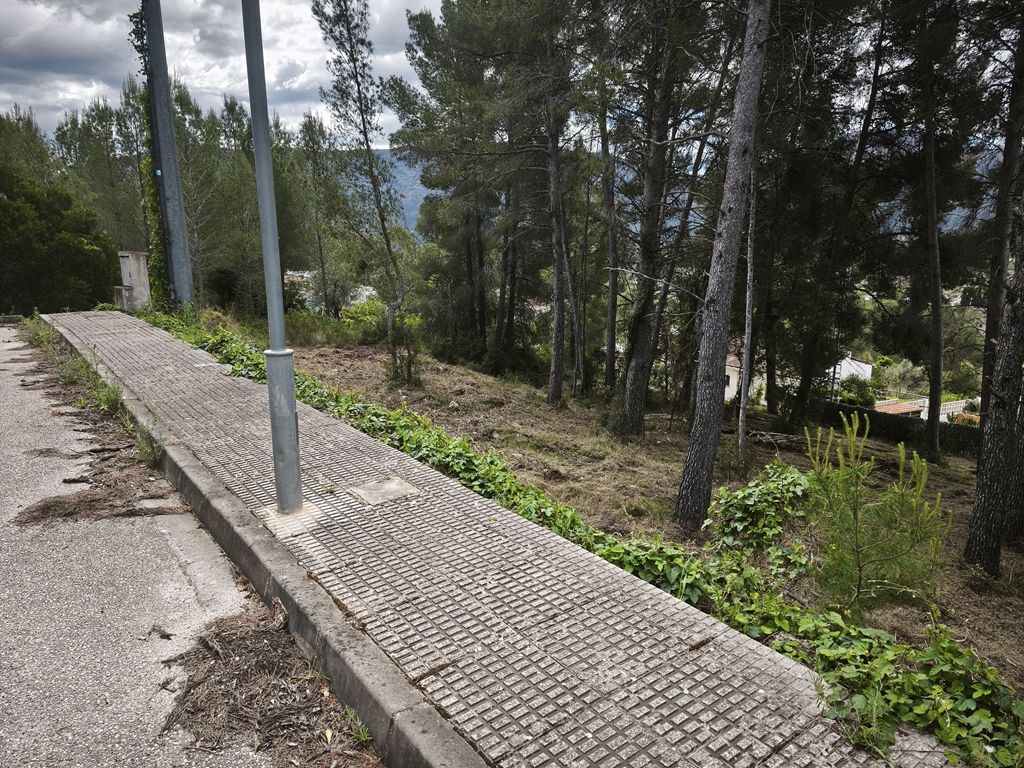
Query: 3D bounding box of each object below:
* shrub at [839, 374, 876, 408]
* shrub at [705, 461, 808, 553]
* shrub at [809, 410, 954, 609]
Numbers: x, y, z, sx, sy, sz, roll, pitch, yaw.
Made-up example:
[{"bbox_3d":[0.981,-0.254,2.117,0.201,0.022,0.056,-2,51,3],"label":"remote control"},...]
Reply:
[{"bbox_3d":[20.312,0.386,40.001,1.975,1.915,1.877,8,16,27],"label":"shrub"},{"bbox_3d":[1.420,0.715,3.951,0.562,0.569,0.506,6,15,21],"label":"shrub"},{"bbox_3d":[1.752,0.613,3.253,0.582,0.974,0.547,9,17,29],"label":"shrub"}]

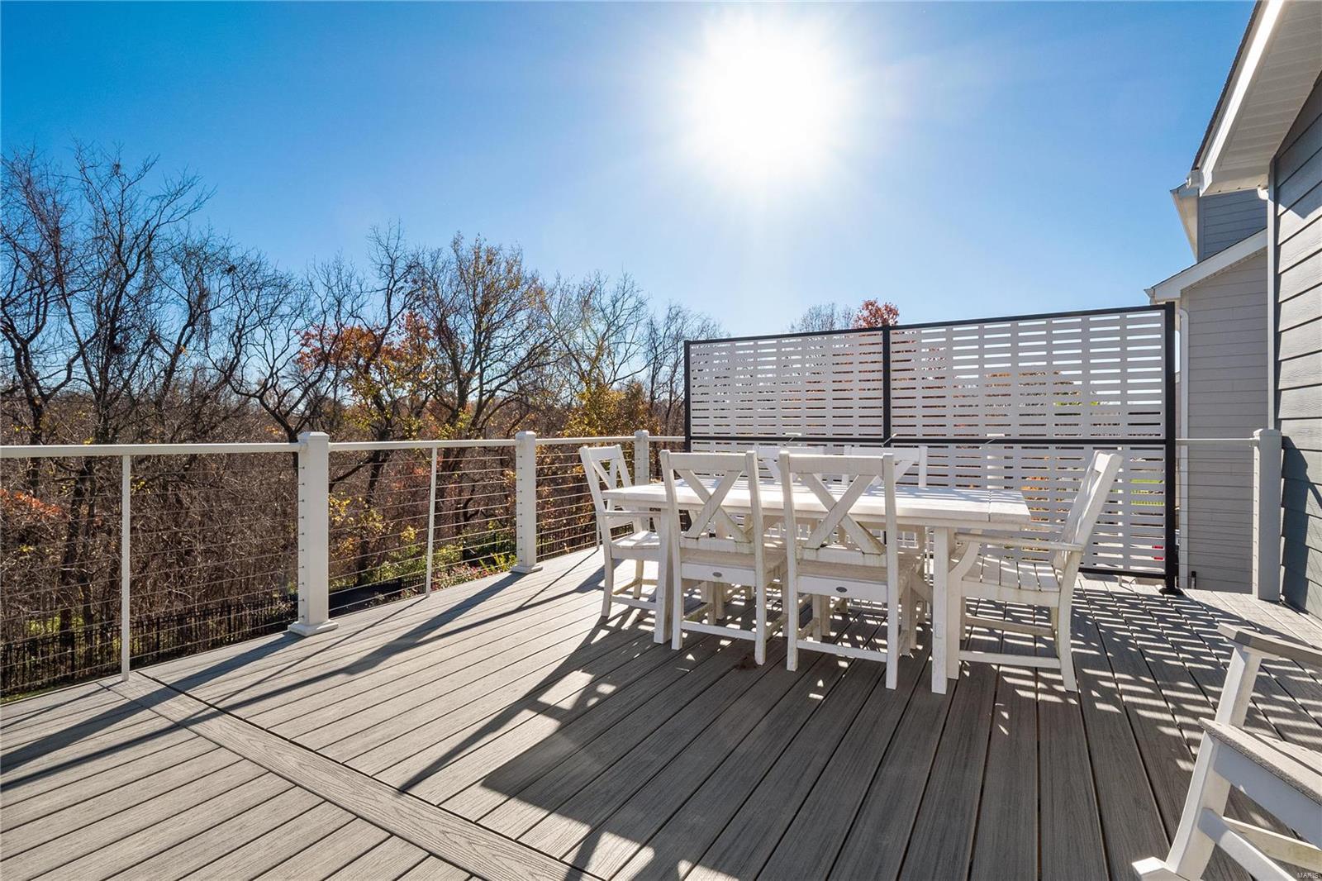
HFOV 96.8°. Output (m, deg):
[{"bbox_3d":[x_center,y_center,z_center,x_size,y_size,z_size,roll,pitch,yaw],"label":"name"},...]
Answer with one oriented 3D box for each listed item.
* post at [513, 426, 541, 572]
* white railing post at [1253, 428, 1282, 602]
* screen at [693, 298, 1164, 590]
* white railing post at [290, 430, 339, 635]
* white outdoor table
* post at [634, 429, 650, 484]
[{"bbox_3d":[-1.031,0.466,4.517,0.163,1.064,0.163,1,1,32],"label":"post"},{"bbox_3d":[3.855,0.475,3.740,0.112,1.070,0.112,0,1,29],"label":"white railing post"},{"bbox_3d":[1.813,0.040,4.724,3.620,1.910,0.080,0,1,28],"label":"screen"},{"bbox_3d":[-1.872,0.488,3.166,0.163,1.062,0.163,1,1,32],"label":"white railing post"},{"bbox_3d":[0.765,0.645,3.060,1.900,0.752,0.950,0,1,28],"label":"white outdoor table"},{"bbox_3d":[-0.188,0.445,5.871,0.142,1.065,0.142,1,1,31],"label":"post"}]

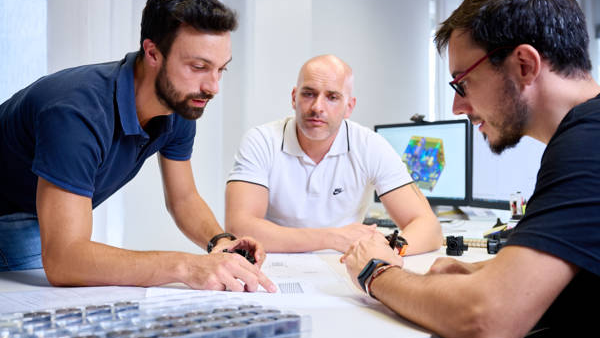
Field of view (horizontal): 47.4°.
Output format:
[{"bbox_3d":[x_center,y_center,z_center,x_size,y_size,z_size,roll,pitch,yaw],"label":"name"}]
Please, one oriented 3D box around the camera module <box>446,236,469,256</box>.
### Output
[{"bbox_3d":[0.387,0.190,1.680,0.042,0.048,0.037,0,0,37],"label":"camera module"}]

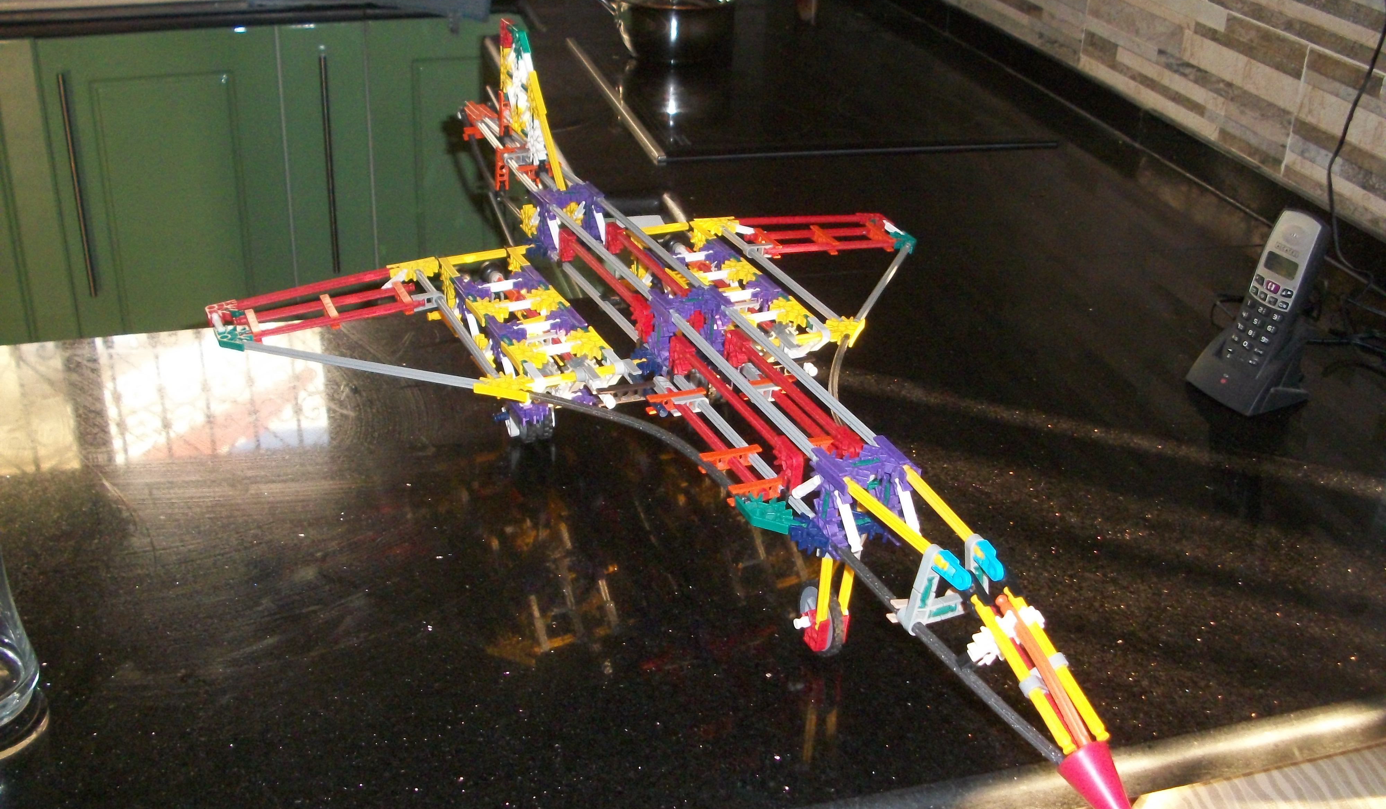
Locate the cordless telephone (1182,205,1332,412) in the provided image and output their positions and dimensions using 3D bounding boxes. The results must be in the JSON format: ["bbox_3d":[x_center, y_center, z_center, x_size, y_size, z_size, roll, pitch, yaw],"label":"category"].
[{"bbox_3d":[0.450,-0.078,1.093,0.075,0.154,0.071,-11,31,-24],"label":"cordless telephone"}]

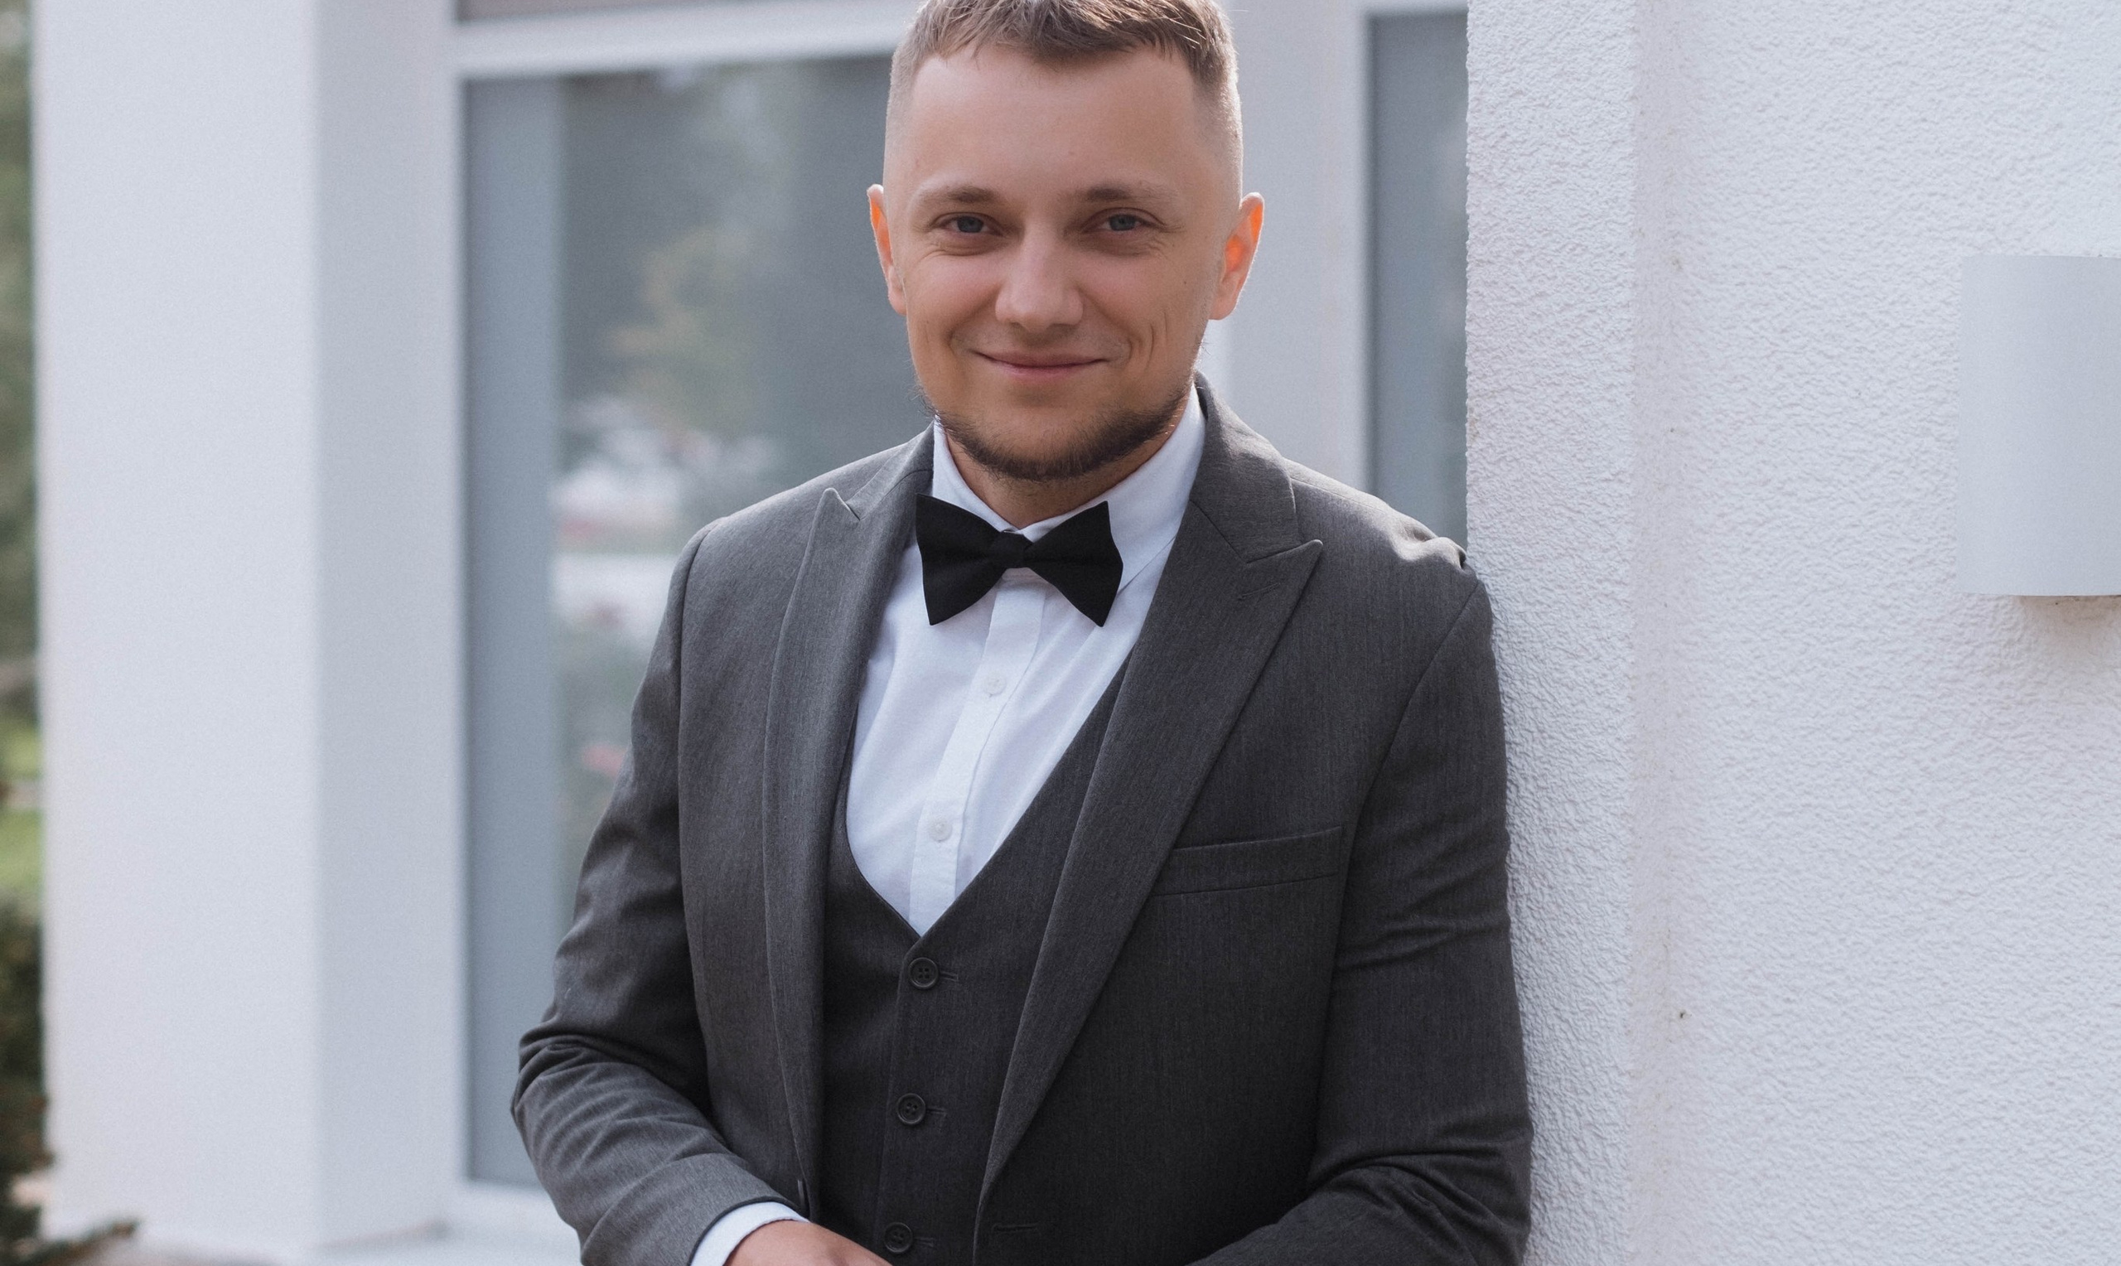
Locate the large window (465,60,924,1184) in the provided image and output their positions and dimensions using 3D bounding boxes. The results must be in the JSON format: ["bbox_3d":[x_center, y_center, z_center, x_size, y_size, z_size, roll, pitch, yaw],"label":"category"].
[{"bbox_3d":[-0.475,-0.002,7.335,1.265,1.968,0.100,1,2,37],"label":"large window"}]

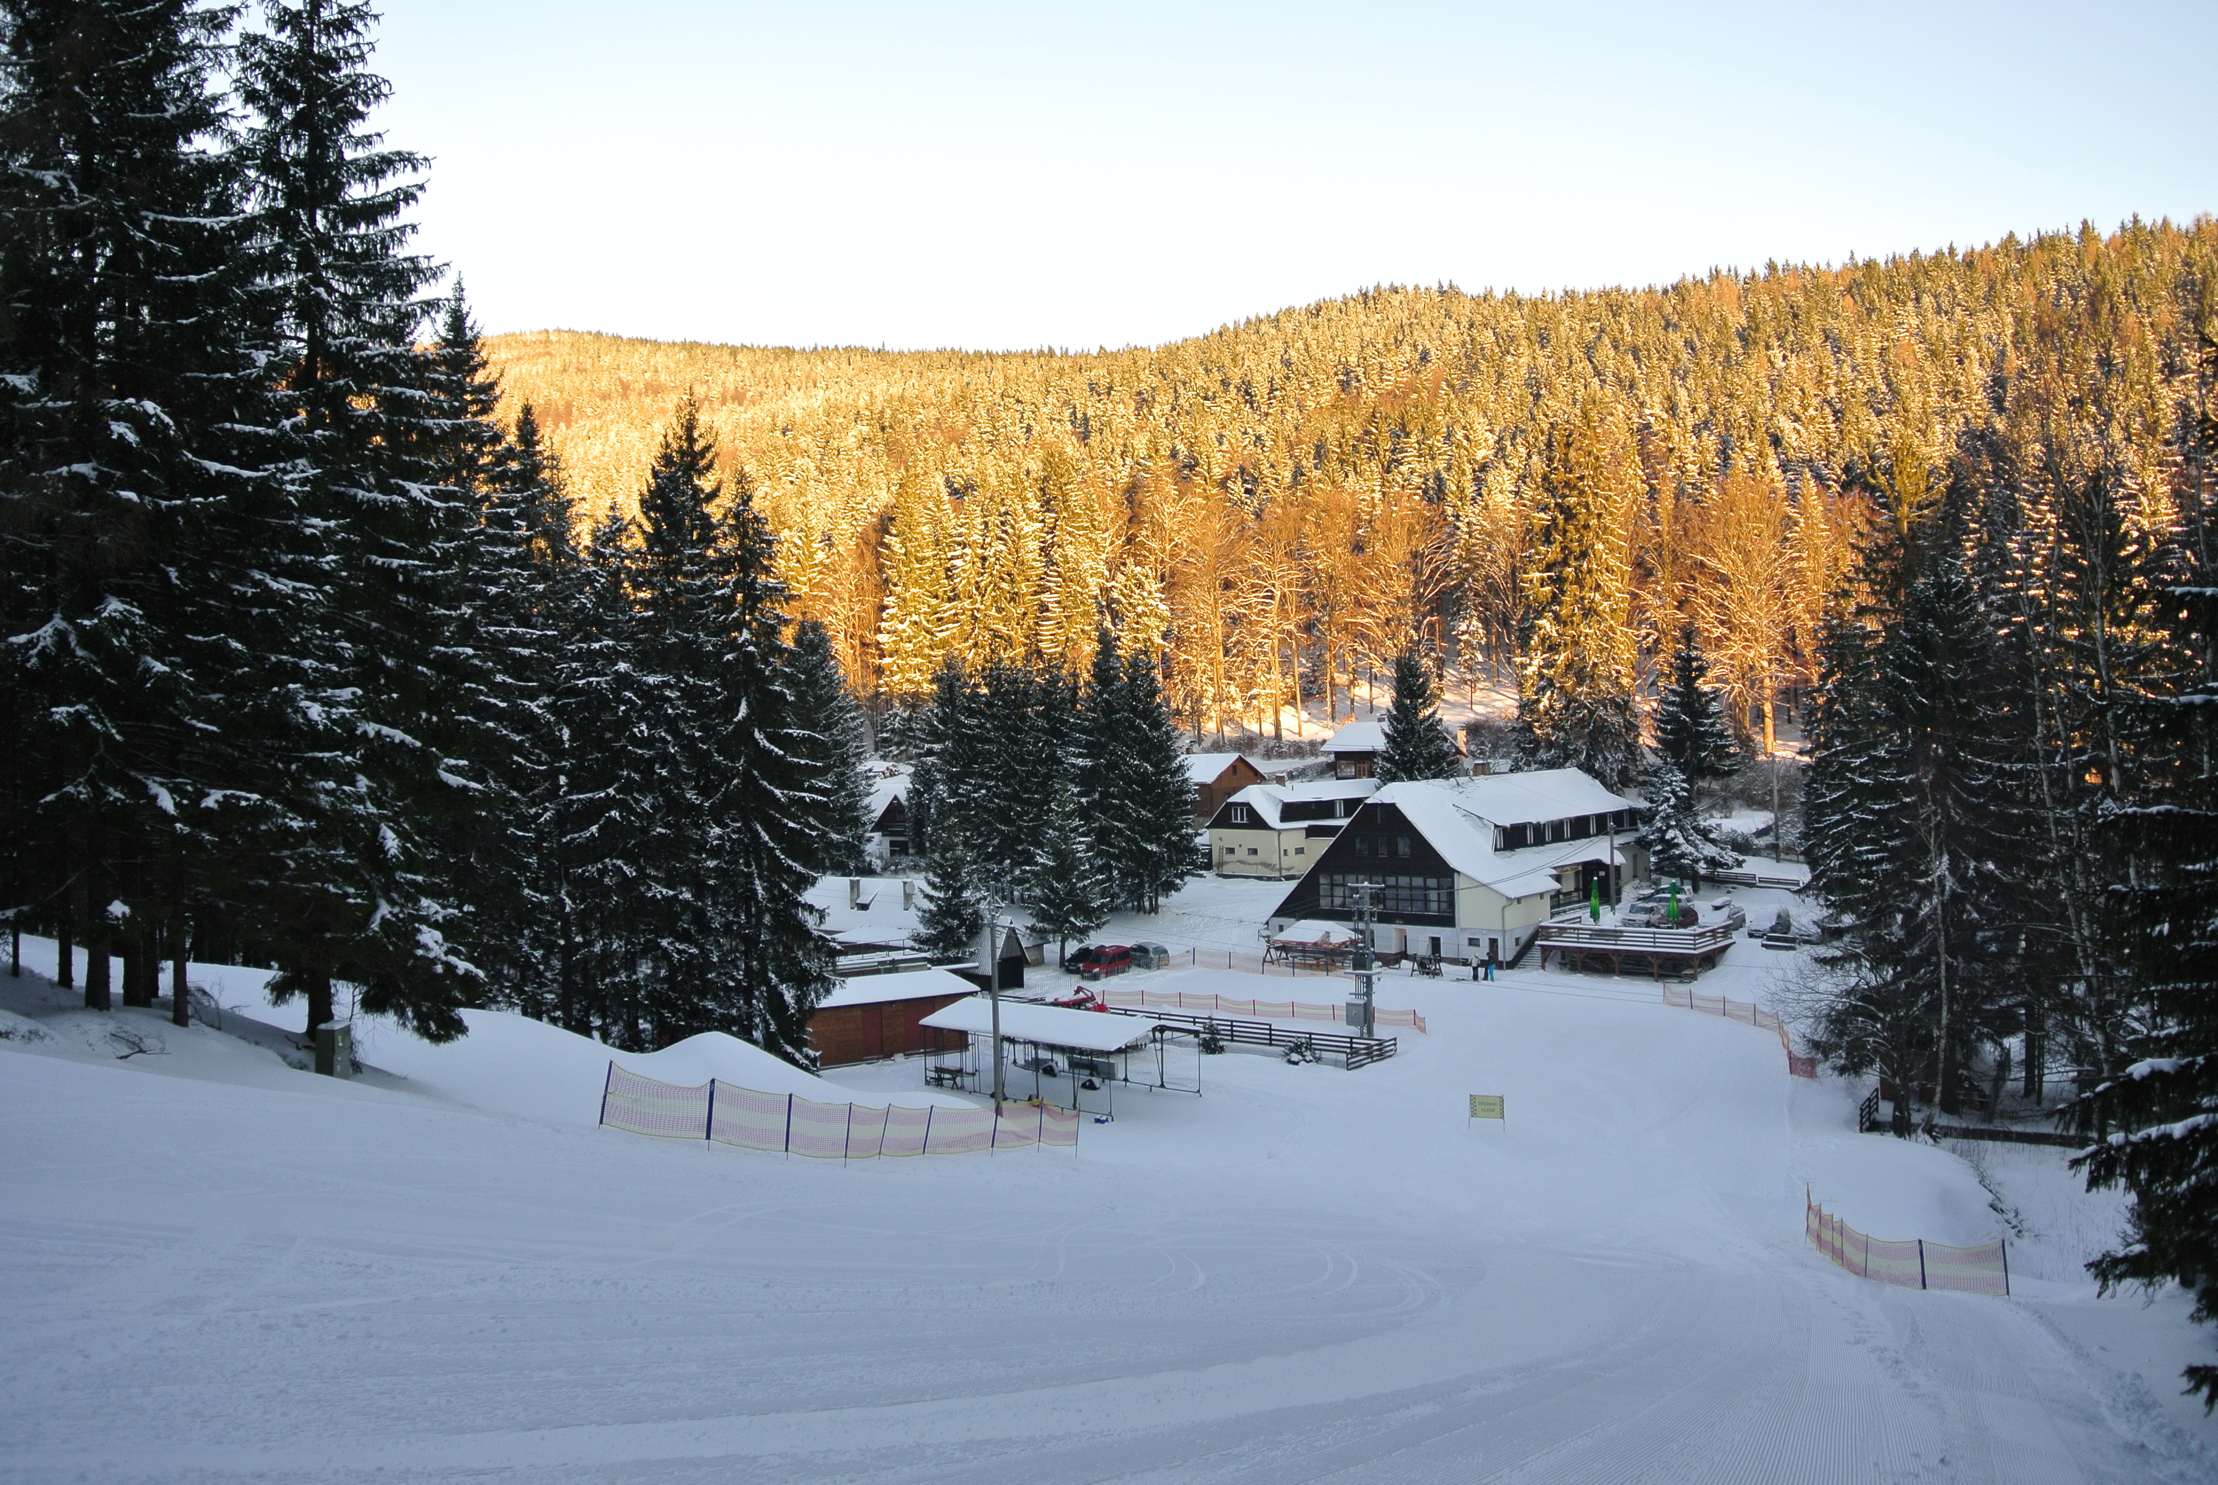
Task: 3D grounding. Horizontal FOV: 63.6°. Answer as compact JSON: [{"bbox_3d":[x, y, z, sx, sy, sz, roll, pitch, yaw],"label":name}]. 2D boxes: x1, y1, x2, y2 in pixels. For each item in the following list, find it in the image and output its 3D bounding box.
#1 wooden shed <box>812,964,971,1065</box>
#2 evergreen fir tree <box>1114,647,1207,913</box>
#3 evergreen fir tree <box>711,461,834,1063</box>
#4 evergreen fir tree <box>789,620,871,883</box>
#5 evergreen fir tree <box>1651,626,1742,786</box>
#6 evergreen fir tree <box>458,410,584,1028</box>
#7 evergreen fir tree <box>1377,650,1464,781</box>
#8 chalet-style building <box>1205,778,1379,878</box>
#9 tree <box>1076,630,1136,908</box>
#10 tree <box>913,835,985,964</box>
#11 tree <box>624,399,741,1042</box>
[{"bbox_3d":[-11.251,12.838,83.286,9.300,3.300,4.600,-2,1,-28],"label":"wooden shed"},{"bbox_3d":[3.543,2.792,143.847,7.300,22.040,7.300,-2,1,0],"label":"evergreen fir tree"},{"bbox_3d":[-12.944,0.889,68.000,5.500,23.240,5.500,-2,1,-11],"label":"evergreen fir tree"},{"bbox_3d":[-27.258,0.662,169.826,8.500,25.030,8.500,-2,1,0],"label":"evergreen fir tree"},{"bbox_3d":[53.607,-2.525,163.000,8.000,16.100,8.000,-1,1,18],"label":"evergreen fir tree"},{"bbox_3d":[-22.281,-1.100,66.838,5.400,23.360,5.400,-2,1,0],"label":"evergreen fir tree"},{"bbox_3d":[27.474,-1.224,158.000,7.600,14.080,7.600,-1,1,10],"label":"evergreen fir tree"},{"bbox_3d":[17.300,6.999,151.251,7.400,7.500,18.500,-1,1,43],"label":"chalet-style building"},{"bbox_3d":[-0.519,2.336,145.840,6.400,23.050,6.400,-2,1,0],"label":"tree"},{"bbox_3d":[-10.753,10.632,120.000,5.000,8.950,5.000,-2,1,-5],"label":"tree"},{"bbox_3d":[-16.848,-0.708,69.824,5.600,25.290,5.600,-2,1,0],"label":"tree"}]

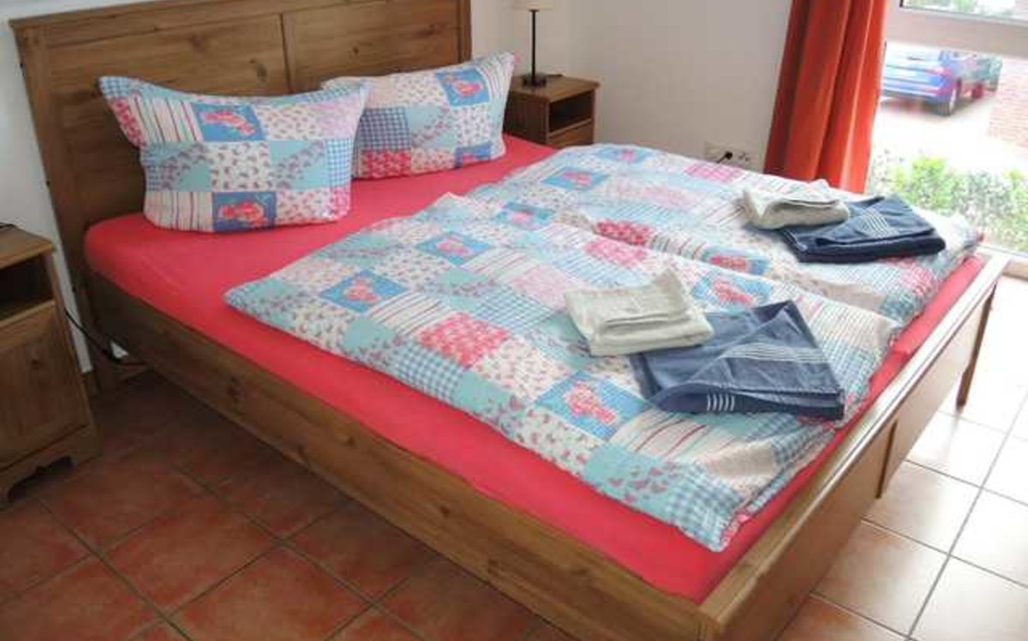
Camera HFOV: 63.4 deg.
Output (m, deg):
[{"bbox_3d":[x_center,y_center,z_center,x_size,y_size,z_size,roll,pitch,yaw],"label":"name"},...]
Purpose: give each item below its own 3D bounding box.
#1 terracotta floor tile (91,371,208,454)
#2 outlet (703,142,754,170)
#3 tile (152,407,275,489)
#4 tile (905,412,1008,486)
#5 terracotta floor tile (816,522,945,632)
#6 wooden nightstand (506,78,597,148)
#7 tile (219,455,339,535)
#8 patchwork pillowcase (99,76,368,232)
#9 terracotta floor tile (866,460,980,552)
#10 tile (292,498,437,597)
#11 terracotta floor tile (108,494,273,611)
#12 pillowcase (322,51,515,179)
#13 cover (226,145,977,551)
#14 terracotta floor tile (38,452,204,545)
[{"bbox_3d":[-1.037,0.253,2.520,0.308,0.010,0.308,20,33,35],"label":"terracotta floor tile"},{"bbox_3d":[0.930,-0.715,3.588,0.228,0.081,0.012,20,33,35],"label":"outlet"},{"bbox_3d":[-0.800,0.340,2.338,0.308,0.010,0.308,20,33,35],"label":"tile"},{"bbox_3d":[1.176,0.337,2.314,0.308,0.010,0.308,20,33,35],"label":"tile"},{"bbox_3d":[0.778,0.549,1.859,0.303,0.010,0.303,20,33,35],"label":"terracotta floor tile"},{"bbox_3d":[0.180,-0.809,3.950,0.306,0.605,0.415,20,33,35],"label":"wooden nightstand"},{"bbox_3d":[-0.557,0.429,2.139,0.303,0.010,0.303,20,33,35],"label":"tile"},{"bbox_3d":[-0.736,-0.460,2.270,0.660,0.403,0.180,-8,9,-15],"label":"patchwork pillowcase"},{"bbox_3d":[0.972,0.443,2.075,0.303,0.010,0.303,20,33,35],"label":"terracotta floor tile"},{"bbox_3d":[-0.320,0.514,1.958,0.303,0.010,0.303,20,33,35],"label":"tile"},{"bbox_3d":[-0.754,0.533,1.946,0.308,0.010,0.308,20,33,35],"label":"terracotta floor tile"},{"bbox_3d":[-0.309,-0.715,2.903,0.760,0.360,0.230,-21,21,-34],"label":"pillowcase"},{"bbox_3d":[0.297,-0.168,2.038,1.306,0.113,1.564,21,34,36],"label":"cover"},{"bbox_3d":[-0.979,0.445,2.114,0.303,0.010,0.303,20,33,35],"label":"terracotta floor tile"}]

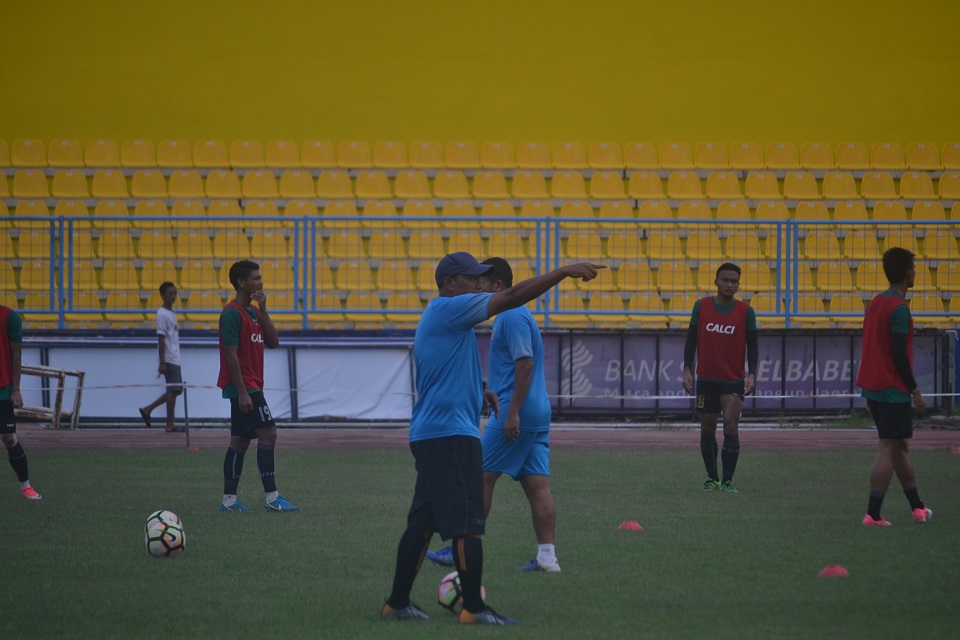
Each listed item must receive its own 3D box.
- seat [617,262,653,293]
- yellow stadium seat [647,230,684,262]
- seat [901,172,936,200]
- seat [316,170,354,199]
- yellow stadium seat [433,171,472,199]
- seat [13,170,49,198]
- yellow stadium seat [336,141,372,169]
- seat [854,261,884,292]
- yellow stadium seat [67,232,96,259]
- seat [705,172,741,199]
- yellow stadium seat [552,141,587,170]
[{"bbox_3d":[1.856,-0.510,85.393,0.440,0.345,0.420,0,0,-3],"label":"seat"},{"bbox_3d":[2.251,-0.892,87.377,0.450,0.350,0.420,0,0,-4],"label":"yellow stadium seat"},{"bbox_3d":[5.628,-1.723,92.550,0.450,0.355,0.420,0,0,-5],"label":"seat"},{"bbox_3d":[-1.625,-1.526,81.524,0.410,0.315,0.400,0,0,-6],"label":"seat"},{"bbox_3d":[-0.364,-1.726,92.071,0.450,0.355,0.420,0,0,-5],"label":"yellow stadium seat"},{"bbox_3d":[-5.517,-1.663,88.366,0.450,0.350,0.420,0,0,-4],"label":"seat"},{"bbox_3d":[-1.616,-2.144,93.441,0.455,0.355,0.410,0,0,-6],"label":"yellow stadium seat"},{"bbox_3d":[4.949,-0.539,90.196,0.450,0.355,0.420,0,0,-5],"label":"seat"},{"bbox_3d":[-5.079,-0.947,90.907,0.455,0.355,0.410,0,0,-8],"label":"yellow stadium seat"},{"bbox_3d":[3.127,-1.723,92.350,0.450,0.355,0.420,0,0,-5],"label":"seat"},{"bbox_3d":[1.101,-2.023,88.555,0.440,0.345,0.420,0,0,-3],"label":"yellow stadium seat"}]

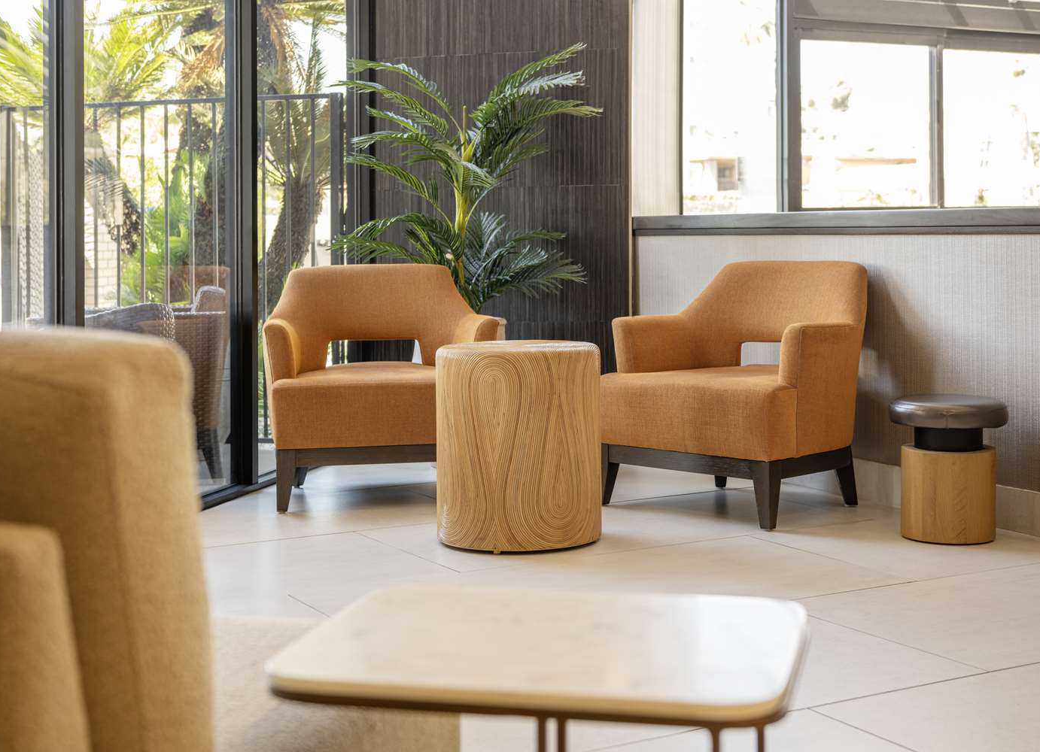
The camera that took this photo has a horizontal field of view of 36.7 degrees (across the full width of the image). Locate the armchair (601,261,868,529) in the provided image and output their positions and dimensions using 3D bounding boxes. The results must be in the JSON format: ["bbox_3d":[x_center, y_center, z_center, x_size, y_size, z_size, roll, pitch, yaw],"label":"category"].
[{"bbox_3d":[0.768,0.018,5.450,0.809,0.823,0.707,4,6,44],"label":"armchair"}]

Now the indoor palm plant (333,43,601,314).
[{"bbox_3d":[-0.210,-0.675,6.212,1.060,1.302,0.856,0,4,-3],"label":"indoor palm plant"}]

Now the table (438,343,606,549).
[{"bbox_3d":[-0.003,0.202,4.790,0.502,0.582,0.502,0,4,0],"label":"table"}]

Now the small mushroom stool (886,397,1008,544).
[{"bbox_3d":[1.312,0.276,4.799,0.363,0.424,0.363,0,4,0],"label":"small mushroom stool"}]

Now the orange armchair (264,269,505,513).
[{"bbox_3d":[-0.528,0.004,5.654,0.809,0.823,0.707,-1,4,-15],"label":"orange armchair"}]

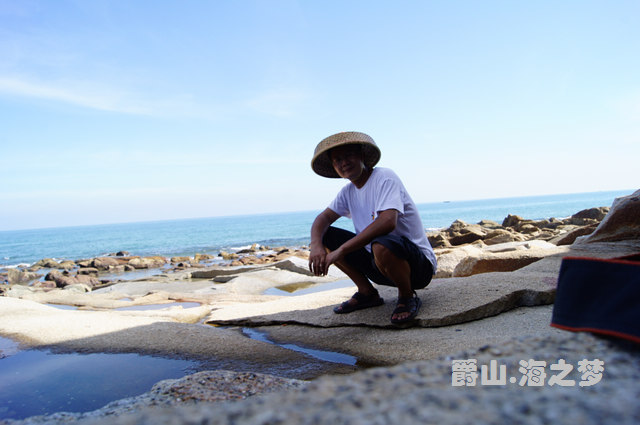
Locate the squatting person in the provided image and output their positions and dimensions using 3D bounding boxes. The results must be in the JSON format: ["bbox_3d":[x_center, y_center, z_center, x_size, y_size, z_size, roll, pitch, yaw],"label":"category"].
[{"bbox_3d":[0.290,0.060,2.560,0.580,0.980,0.740,-4,0,44],"label":"squatting person"}]

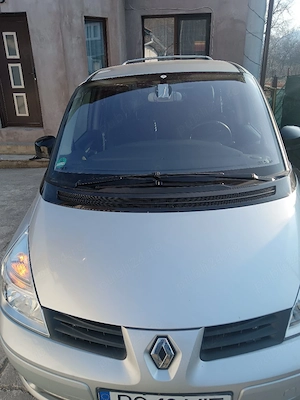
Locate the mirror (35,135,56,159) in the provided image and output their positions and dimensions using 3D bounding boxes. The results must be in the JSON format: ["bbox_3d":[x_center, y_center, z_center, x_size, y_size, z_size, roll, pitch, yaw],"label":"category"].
[{"bbox_3d":[-0.863,-0.447,2.619,0.190,0.180,0.140,-1,22,3],"label":"mirror"}]

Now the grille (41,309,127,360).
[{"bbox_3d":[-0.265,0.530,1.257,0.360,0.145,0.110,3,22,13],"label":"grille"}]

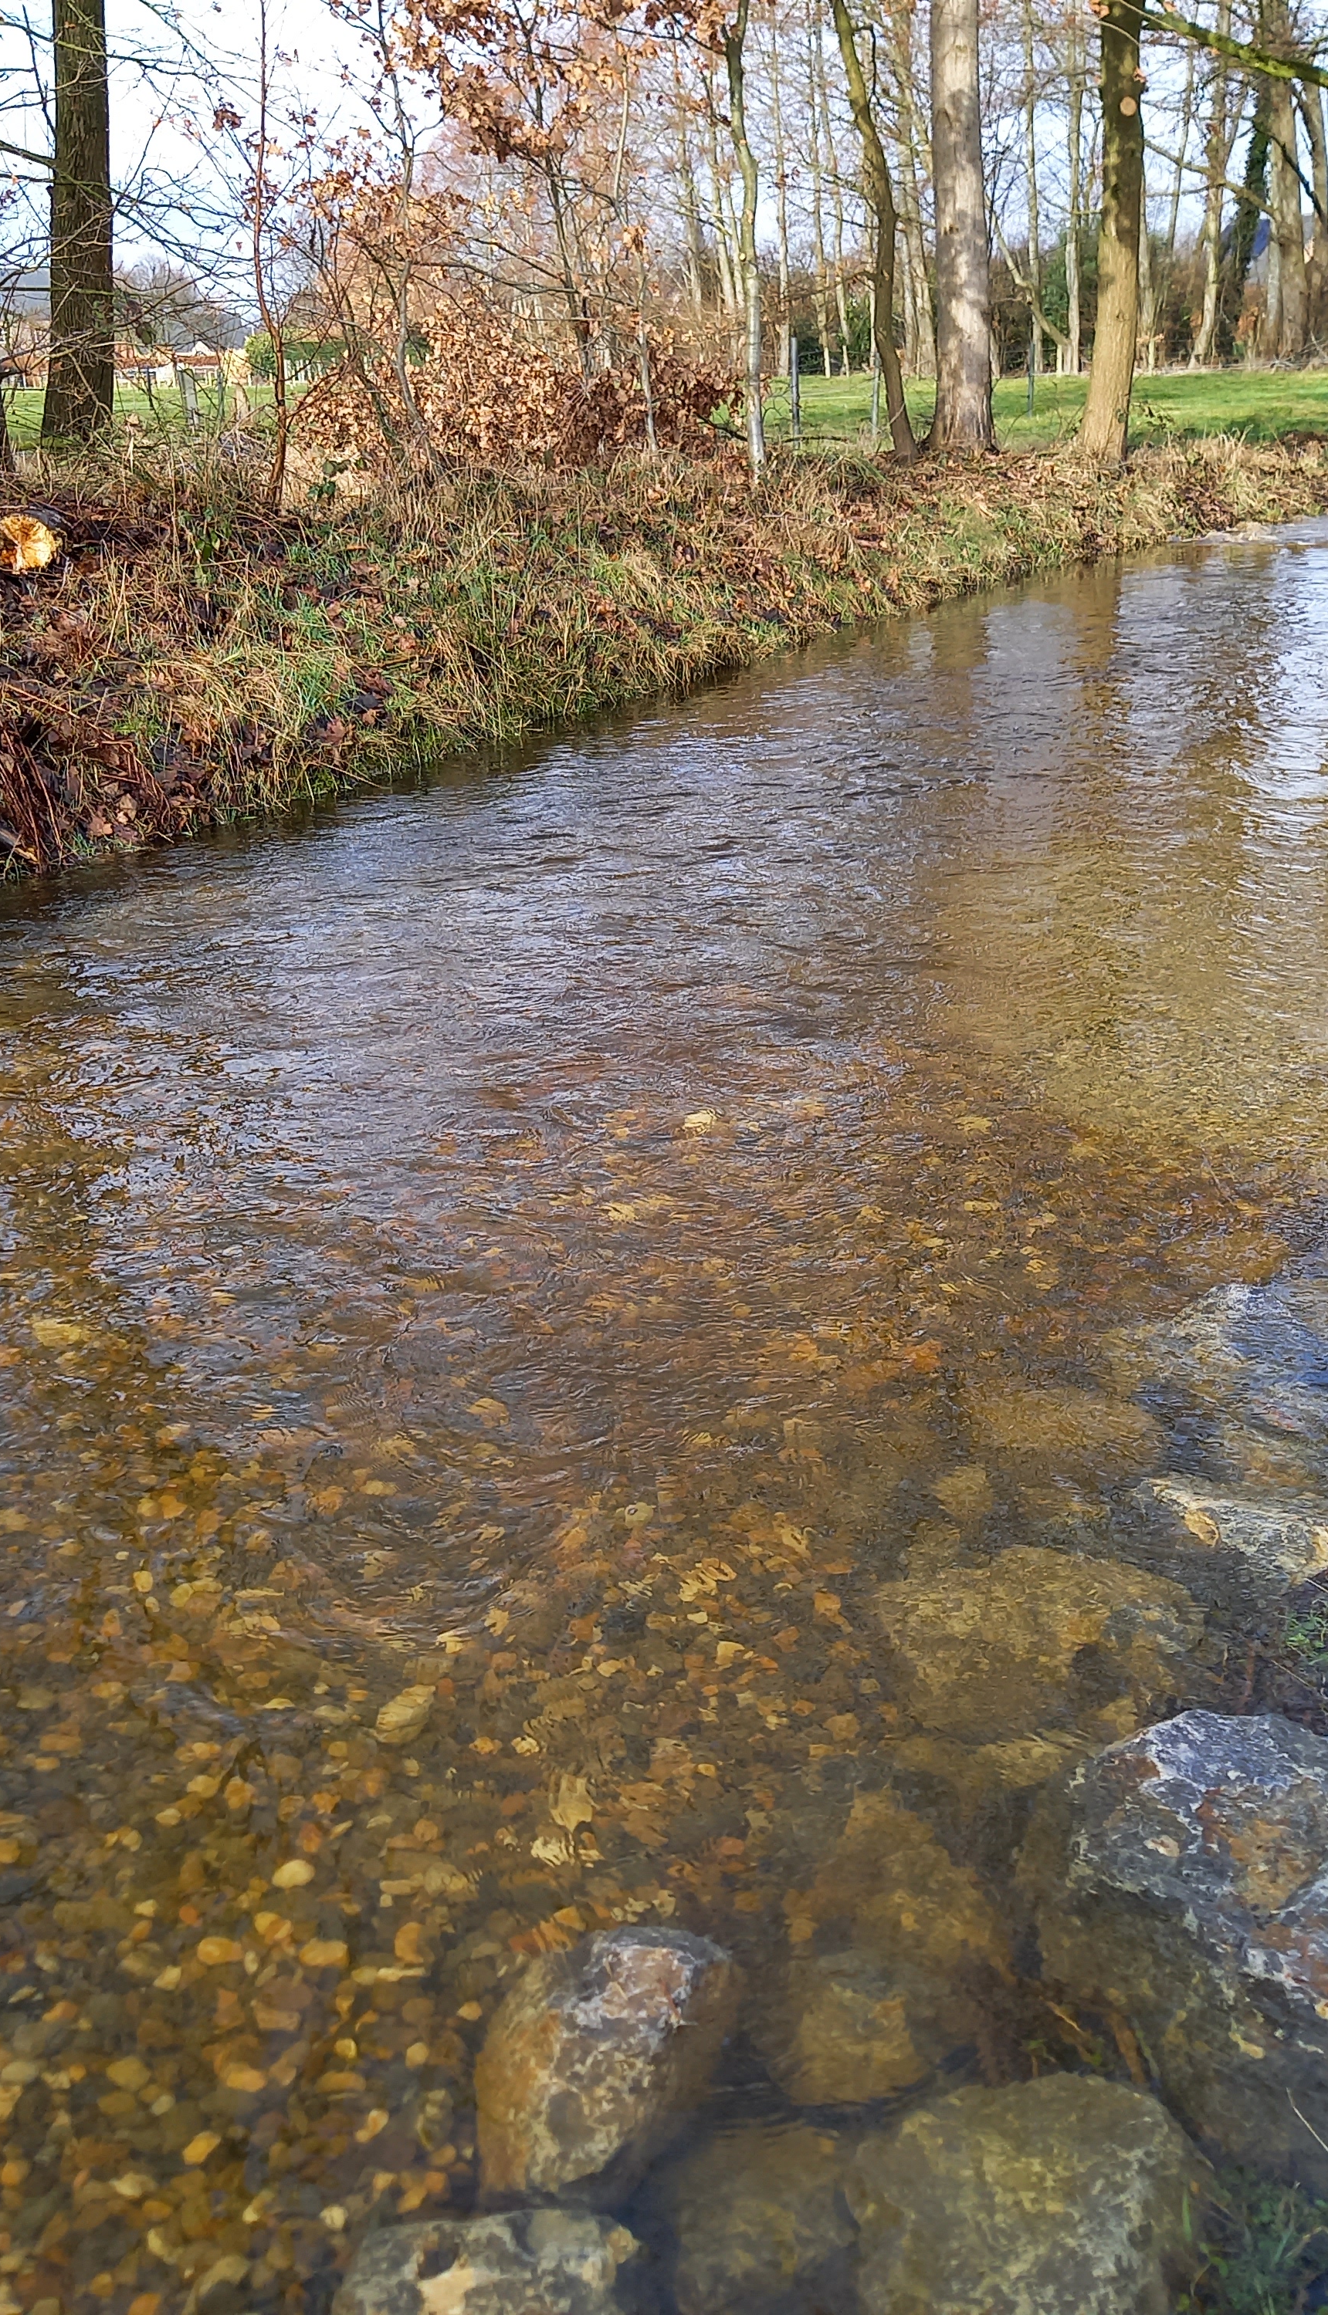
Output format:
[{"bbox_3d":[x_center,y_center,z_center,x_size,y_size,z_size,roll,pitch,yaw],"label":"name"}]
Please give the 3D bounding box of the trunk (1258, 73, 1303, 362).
[{"bbox_3d":[11.056,-16.941,40.000,0.550,5.000,0.550,-1,20,0],"label":"trunk"}]

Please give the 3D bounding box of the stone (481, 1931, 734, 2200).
[{"bbox_3d":[-0.054,0.903,2.207,0.210,0.190,0.240,5,21,14],"label":"stone"}]

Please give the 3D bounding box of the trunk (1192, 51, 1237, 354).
[{"bbox_3d":[9.887,-17.070,40.000,0.400,5.400,0.400,-1,20,0],"label":"trunk"}]

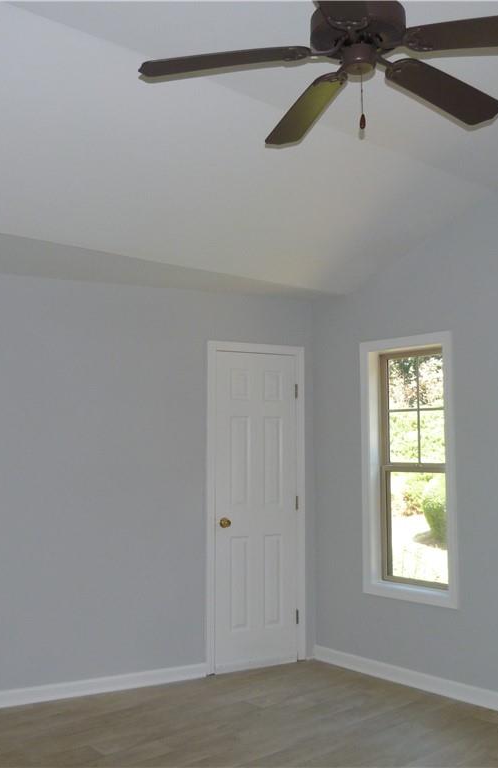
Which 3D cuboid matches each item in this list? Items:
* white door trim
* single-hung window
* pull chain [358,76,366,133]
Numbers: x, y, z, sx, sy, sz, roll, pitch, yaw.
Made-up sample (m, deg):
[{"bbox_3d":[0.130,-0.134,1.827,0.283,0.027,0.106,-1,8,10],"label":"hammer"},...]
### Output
[{"bbox_3d":[0.048,0.785,4.881,0.710,2.104,0.040,2,-5,-25],"label":"white door trim"},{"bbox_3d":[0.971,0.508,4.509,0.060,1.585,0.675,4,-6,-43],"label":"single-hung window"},{"bbox_3d":[0.348,-0.867,2.279,0.018,0.177,0.018,0,-5,0],"label":"pull chain"}]

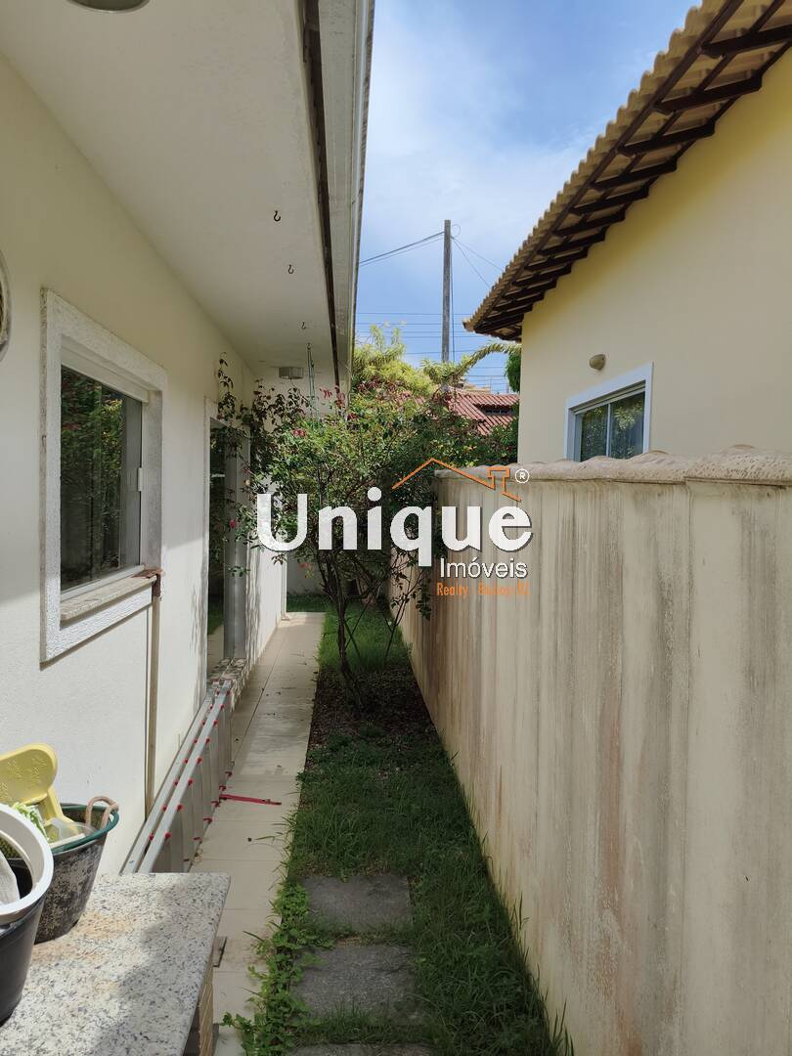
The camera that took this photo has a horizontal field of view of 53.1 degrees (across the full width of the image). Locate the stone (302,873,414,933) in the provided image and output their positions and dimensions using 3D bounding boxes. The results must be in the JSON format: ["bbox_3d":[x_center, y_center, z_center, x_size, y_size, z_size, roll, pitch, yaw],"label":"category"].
[{"bbox_3d":[-0.184,1.690,3.534,0.485,0.045,0.485,1,2,-4],"label":"stone"}]

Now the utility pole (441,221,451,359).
[{"bbox_3d":[0.968,-2.532,16.156,0.150,7.370,0.150,1,2,-4],"label":"utility pole"}]

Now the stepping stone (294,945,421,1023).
[{"bbox_3d":[-0.143,1.715,2.966,0.485,0.045,0.485,1,2,-4],"label":"stepping stone"}]

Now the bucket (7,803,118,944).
[{"bbox_3d":[-0.837,0.824,1.890,0.315,0.240,0.315,1,2,-4],"label":"bucket"}]

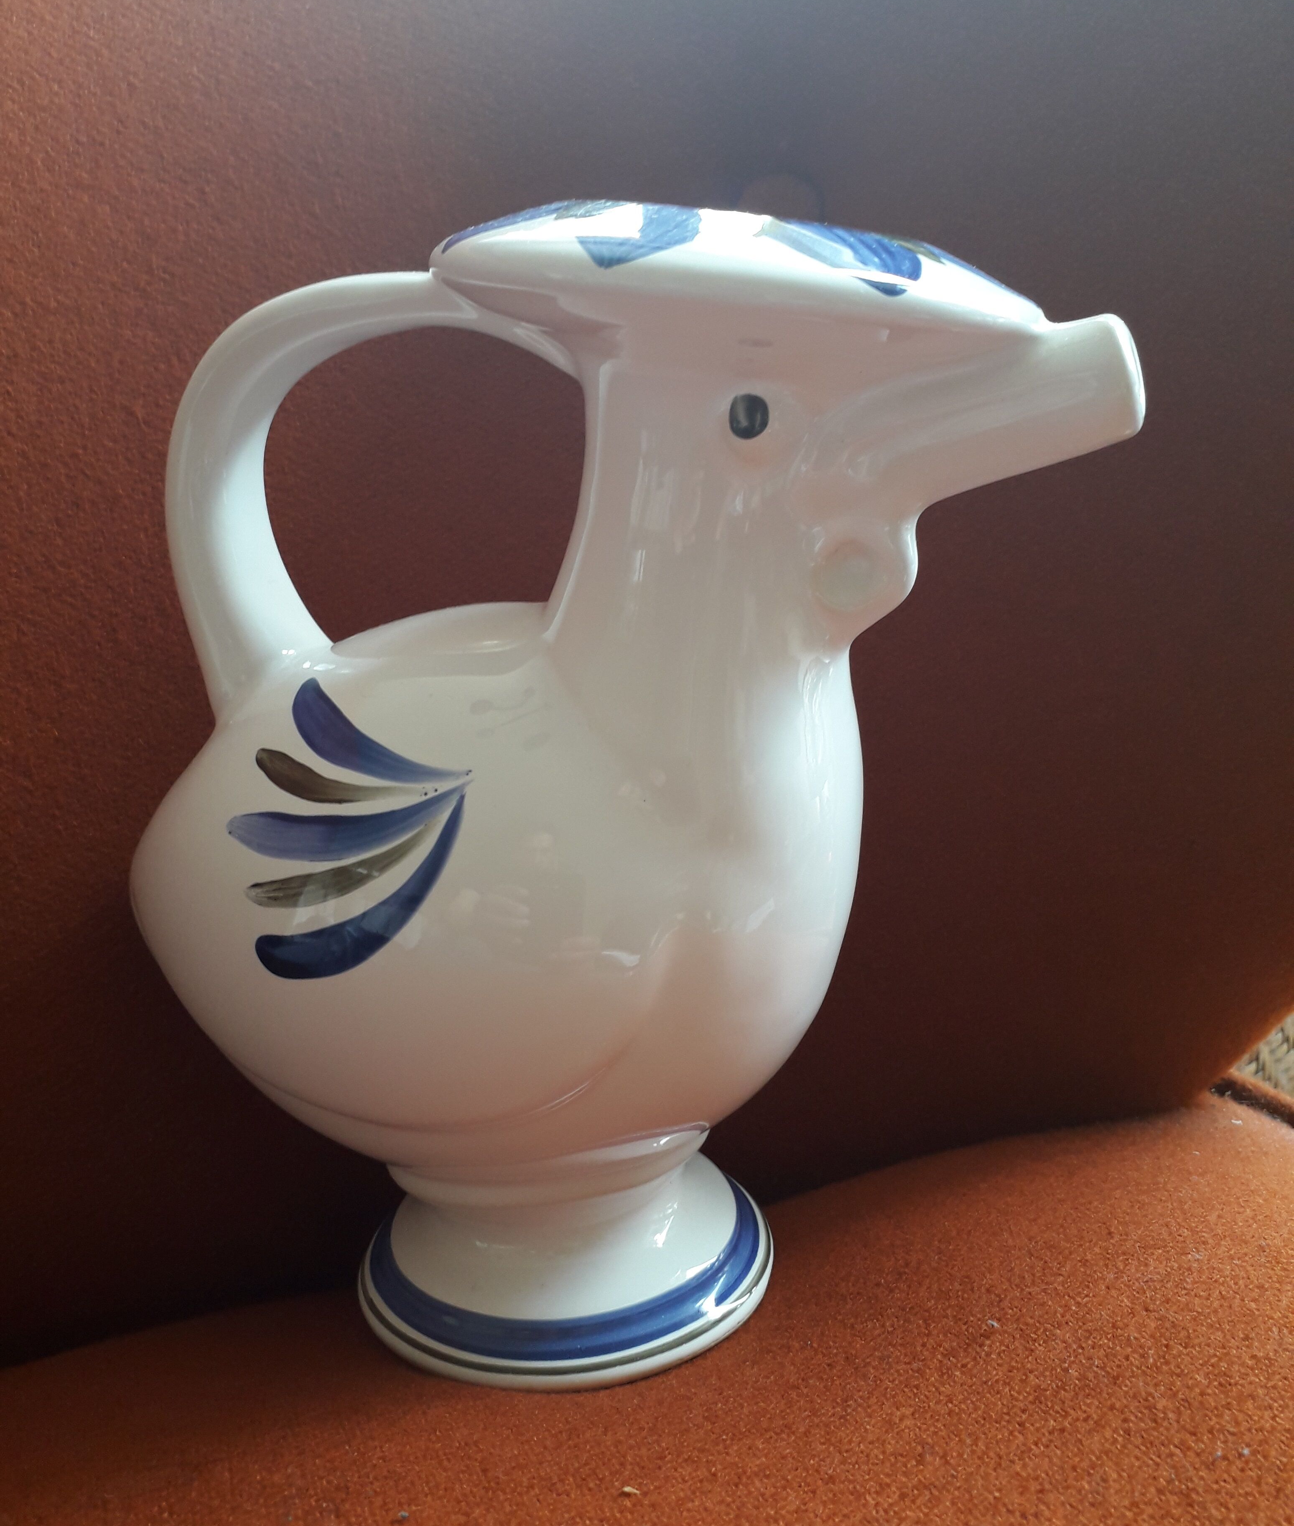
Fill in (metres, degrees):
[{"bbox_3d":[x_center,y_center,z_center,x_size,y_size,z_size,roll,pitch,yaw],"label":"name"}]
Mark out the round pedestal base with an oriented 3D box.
[{"bbox_3d":[-0.019,0.106,0.312,0.097,0.027,0.097,-2,15,1],"label":"round pedestal base"}]

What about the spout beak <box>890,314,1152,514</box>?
[{"bbox_3d":[0.073,-0.070,0.264,0.051,0.033,0.028,-12,15,3],"label":"spout beak"}]

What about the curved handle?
[{"bbox_3d":[-0.055,-0.054,0.269,0.081,0.089,0.024,-2,15,1],"label":"curved handle"}]

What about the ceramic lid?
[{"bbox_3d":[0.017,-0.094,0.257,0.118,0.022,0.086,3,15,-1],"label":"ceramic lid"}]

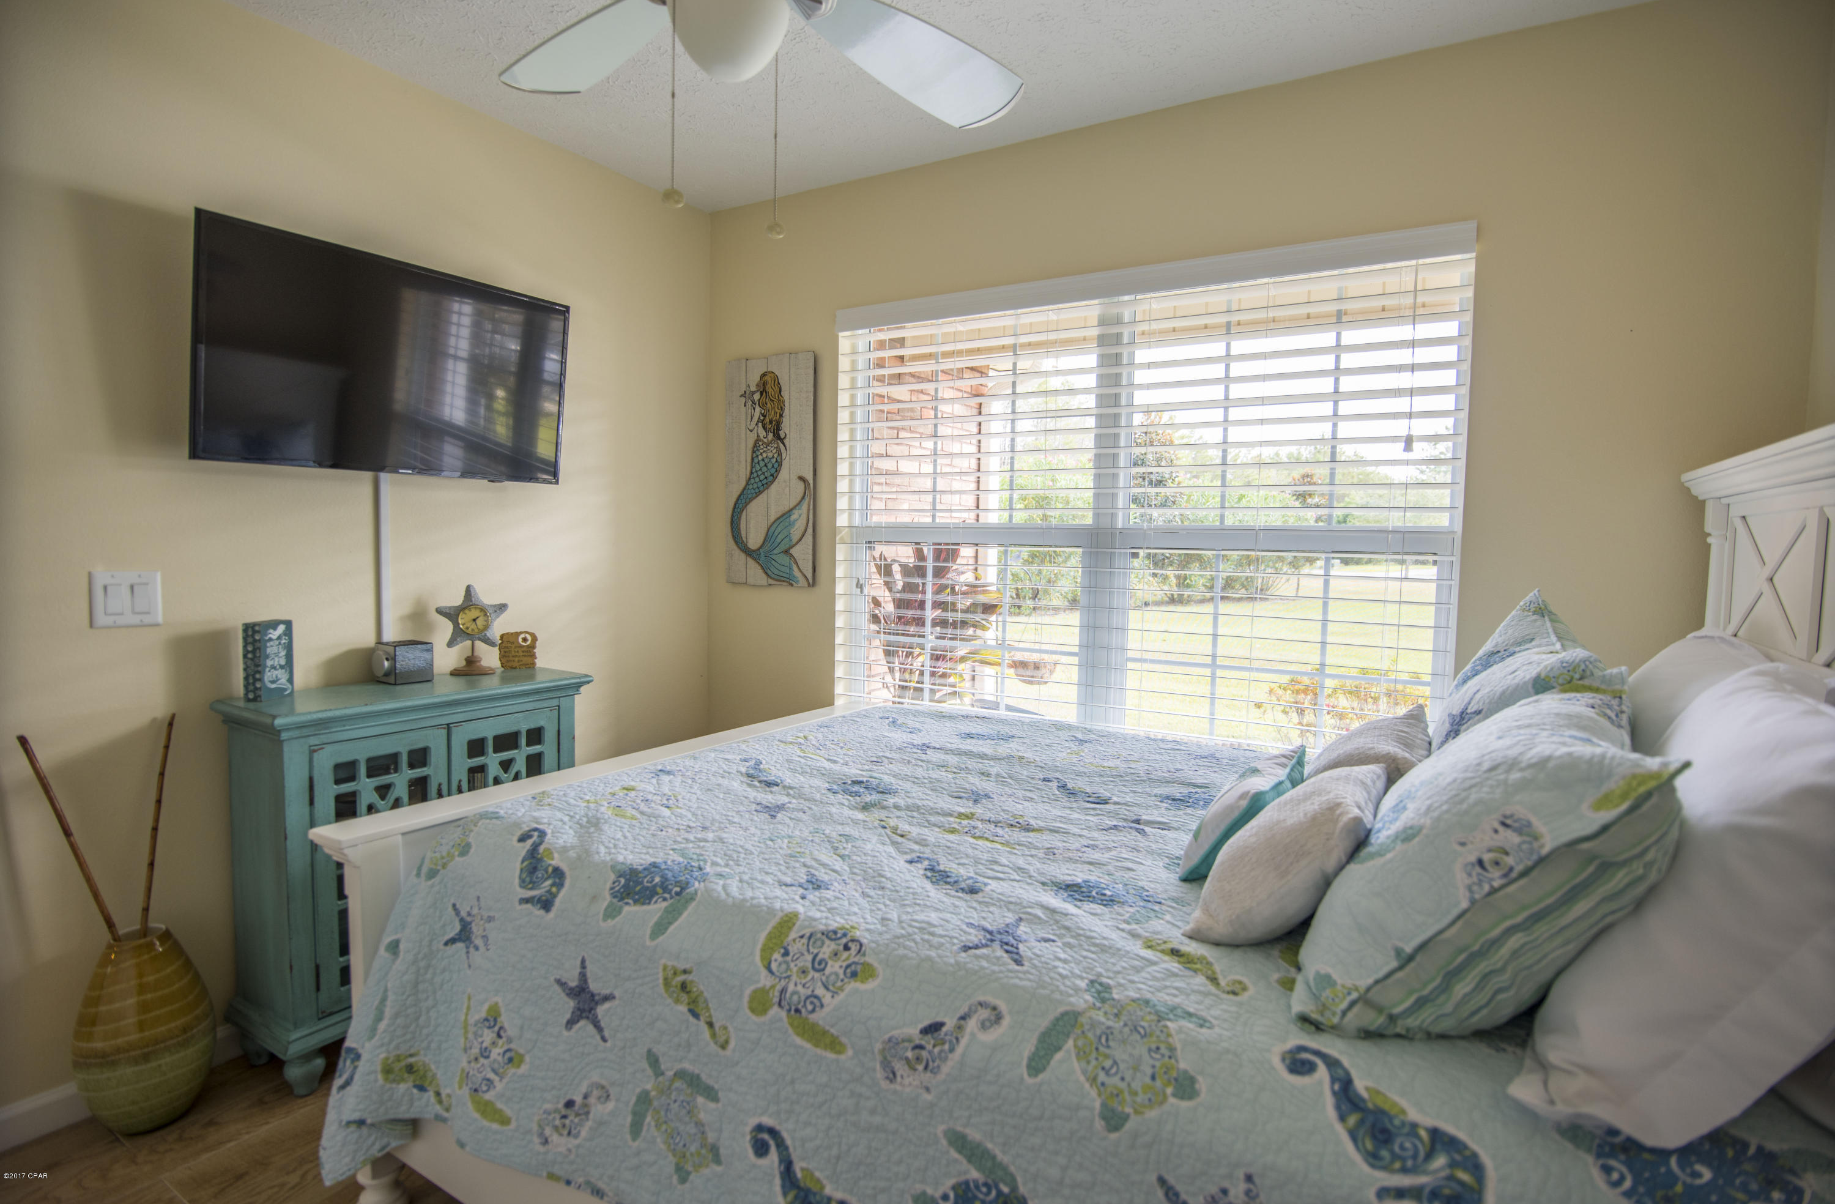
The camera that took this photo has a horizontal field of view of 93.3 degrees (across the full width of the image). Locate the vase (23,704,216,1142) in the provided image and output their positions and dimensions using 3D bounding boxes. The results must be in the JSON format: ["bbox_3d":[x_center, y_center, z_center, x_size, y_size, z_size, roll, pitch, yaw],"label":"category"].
[{"bbox_3d":[-1.640,0.678,1.801,0.215,0.840,0.270,3,4,34],"label":"vase"}]

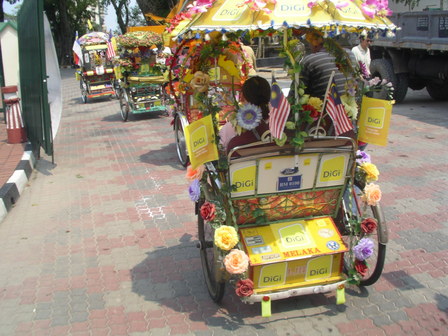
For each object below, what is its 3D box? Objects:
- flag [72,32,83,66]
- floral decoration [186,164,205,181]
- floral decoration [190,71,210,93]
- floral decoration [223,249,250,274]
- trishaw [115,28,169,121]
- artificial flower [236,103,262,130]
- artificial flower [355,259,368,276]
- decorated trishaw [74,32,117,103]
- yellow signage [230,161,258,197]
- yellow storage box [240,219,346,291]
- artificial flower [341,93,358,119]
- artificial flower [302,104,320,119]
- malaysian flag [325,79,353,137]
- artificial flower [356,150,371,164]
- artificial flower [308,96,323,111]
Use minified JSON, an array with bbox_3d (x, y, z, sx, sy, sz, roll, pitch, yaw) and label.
[{"bbox_3d":[-4.221,-3.415,13.800,0.300,0.980,0.200,-7,15,-24],"label":"flag"},{"bbox_3d":[-0.171,0.025,2.979,0.125,0.115,0.090,7,16,26],"label":"floral decoration"},{"bbox_3d":[-0.138,-0.509,2.820,0.118,0.130,0.085,-1,14,-3],"label":"floral decoration"},{"bbox_3d":[0.071,0.528,2.705,0.145,0.145,0.090,-2,14,1],"label":"floral decoration"},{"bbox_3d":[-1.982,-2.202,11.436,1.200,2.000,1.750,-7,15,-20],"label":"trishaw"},{"bbox_3d":[0.151,-0.300,2.842,0.155,0.155,0.060,-1,15,-3],"label":"artificial flower"},{"bbox_3d":[0.884,0.633,3.077,0.090,0.105,0.070,-5,15,-17],"label":"artificial flower"},{"bbox_3d":[-3.870,-3.000,14.500,1.200,1.950,1.850,-7,15,-24],"label":"decorated trishaw"},{"bbox_3d":[0.118,0.064,2.900,0.160,0.235,0.015,-4,23,-11],"label":"yellow signage"},{"bbox_3d":[0.413,0.509,2.896,0.600,0.315,0.280,-6,14,-14],"label":"yellow storage box"},{"bbox_3d":[0.799,-0.389,3.075,0.130,0.165,0.090,-4,15,-12],"label":"artificial flower"},{"bbox_3d":[0.544,-0.351,2.979,0.120,0.100,0.080,-2,15,-6],"label":"artificial flower"},{"bbox_3d":[0.681,-0.366,2.850,0.165,0.330,0.070,-4,14,-11],"label":"malaysian flag"},{"bbox_3d":[0.910,-0.069,3.126,0.090,0.090,0.070,-4,14,-6],"label":"artificial flower"},{"bbox_3d":[0.582,-0.410,3.046,0.090,0.090,0.070,1,15,11],"label":"artificial flower"}]

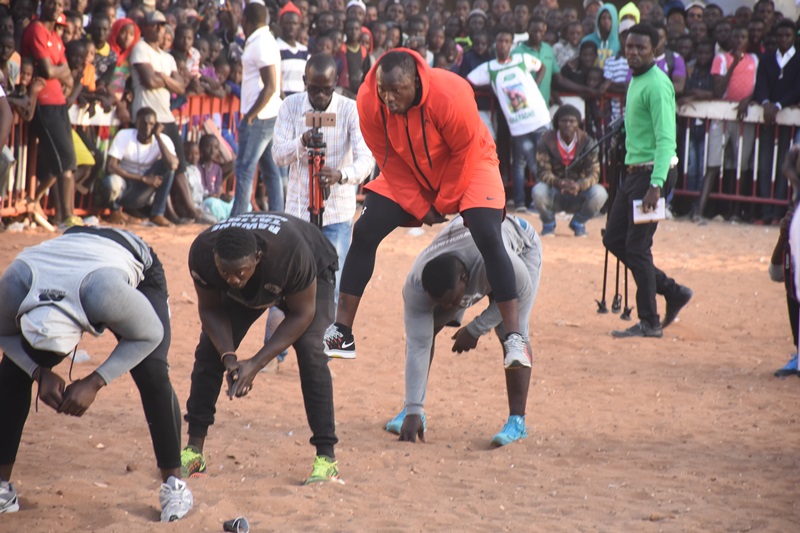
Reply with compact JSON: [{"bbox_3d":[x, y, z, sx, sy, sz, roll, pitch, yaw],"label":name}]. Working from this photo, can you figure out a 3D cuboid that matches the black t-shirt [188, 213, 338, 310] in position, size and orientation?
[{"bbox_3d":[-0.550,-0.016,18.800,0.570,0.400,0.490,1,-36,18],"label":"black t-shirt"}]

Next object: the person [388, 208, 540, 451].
[{"bbox_3d":[0.266,0.267,20.500,0.640,0.980,0.680,2,5,33],"label":"person"}]

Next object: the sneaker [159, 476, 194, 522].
[{"bbox_3d":[-0.844,0.880,17.580,0.120,0.145,0.290,0,12,7],"label":"sneaker"}]

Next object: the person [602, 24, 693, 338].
[{"bbox_3d":[1.379,-0.480,26.000,0.520,1.740,0.480,-2,4,-22],"label":"person"}]

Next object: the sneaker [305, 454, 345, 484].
[{"bbox_3d":[-0.309,0.810,18.820,0.115,0.120,0.290,1,4,17],"label":"sneaker"}]

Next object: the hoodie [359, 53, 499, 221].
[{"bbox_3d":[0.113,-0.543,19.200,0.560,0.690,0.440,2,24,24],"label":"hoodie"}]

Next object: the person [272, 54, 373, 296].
[{"bbox_3d":[-0.407,-0.285,23.900,0.540,1.630,0.480,0,4,3],"label":"person"}]

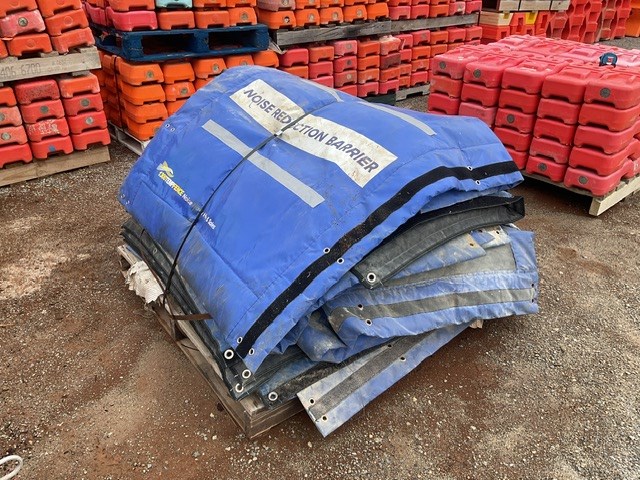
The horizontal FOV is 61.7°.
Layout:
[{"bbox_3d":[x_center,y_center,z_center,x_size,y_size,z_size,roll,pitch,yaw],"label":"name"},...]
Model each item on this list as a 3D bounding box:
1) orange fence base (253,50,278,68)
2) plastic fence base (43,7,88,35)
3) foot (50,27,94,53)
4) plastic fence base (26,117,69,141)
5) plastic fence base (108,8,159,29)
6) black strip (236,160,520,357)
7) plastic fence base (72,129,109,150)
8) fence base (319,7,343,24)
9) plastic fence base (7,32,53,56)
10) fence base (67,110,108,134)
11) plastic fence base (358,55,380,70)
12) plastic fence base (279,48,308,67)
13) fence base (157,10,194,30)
[{"bbox_3d":[-0.599,-1.507,4.344,0.238,0.124,0.600,-21,35,-33],"label":"orange fence base"},{"bbox_3d":[-1.676,-1.397,3.329,0.229,0.124,0.580,-26,39,-37],"label":"plastic fence base"},{"bbox_3d":[-1.671,-1.309,3.384,0.229,0.124,0.580,-26,39,-37],"label":"foot"},{"bbox_3d":[-1.832,-0.799,3.484,0.229,0.124,0.580,-20,36,-31],"label":"plastic fence base"},{"bbox_3d":[-1.276,-1.463,3.497,0.230,0.120,0.580,-17,33,-29],"label":"plastic fence base"},{"bbox_3d":[0.207,0.005,1.637,1.018,0.426,0.150,-16,32,-27],"label":"black strip"},{"bbox_3d":[-1.641,-0.769,3.662,0.229,0.124,0.580,-20,36,-31],"label":"plastic fence base"},{"bbox_3d":[-0.064,-1.930,4.527,0.232,0.127,0.580,-18,35,-29],"label":"fence base"},{"bbox_3d":[-1.865,-1.255,3.322,0.238,0.124,0.600,-20,35,-32],"label":"plastic fence base"},{"bbox_3d":[-1.640,-0.868,3.604,0.229,0.124,0.580,-20,36,-31],"label":"fence base"},{"bbox_3d":[0.272,-1.642,4.779,0.229,0.124,0.580,-17,34,-27],"label":"plastic fence base"},{"bbox_3d":[-0.349,-1.421,4.079,0.230,0.120,0.580,-19,33,-31],"label":"plastic fence base"},{"bbox_3d":[-1.069,-1.520,3.609,0.230,0.120,0.580,-17,33,-29],"label":"fence base"}]

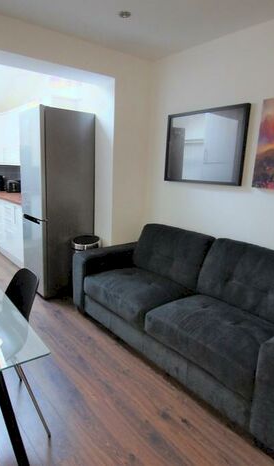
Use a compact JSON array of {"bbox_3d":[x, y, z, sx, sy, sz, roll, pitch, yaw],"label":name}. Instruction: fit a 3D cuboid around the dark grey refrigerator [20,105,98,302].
[{"bbox_3d":[-0.869,-0.316,3.228,0.590,1.890,0.590,-7,14,-39],"label":"dark grey refrigerator"}]

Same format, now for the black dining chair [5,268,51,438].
[{"bbox_3d":[-0.728,0.594,1.425,0.510,0.810,0.490,-7,14,-39],"label":"black dining chair"}]

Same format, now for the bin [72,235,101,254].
[{"bbox_3d":[-0.517,0.373,3.019,0.285,0.650,0.285,-7,15,-41],"label":"bin"}]

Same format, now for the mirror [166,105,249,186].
[{"bbox_3d":[0.592,-0.769,2.636,0.030,0.640,0.832,-8,15,-43],"label":"mirror"}]

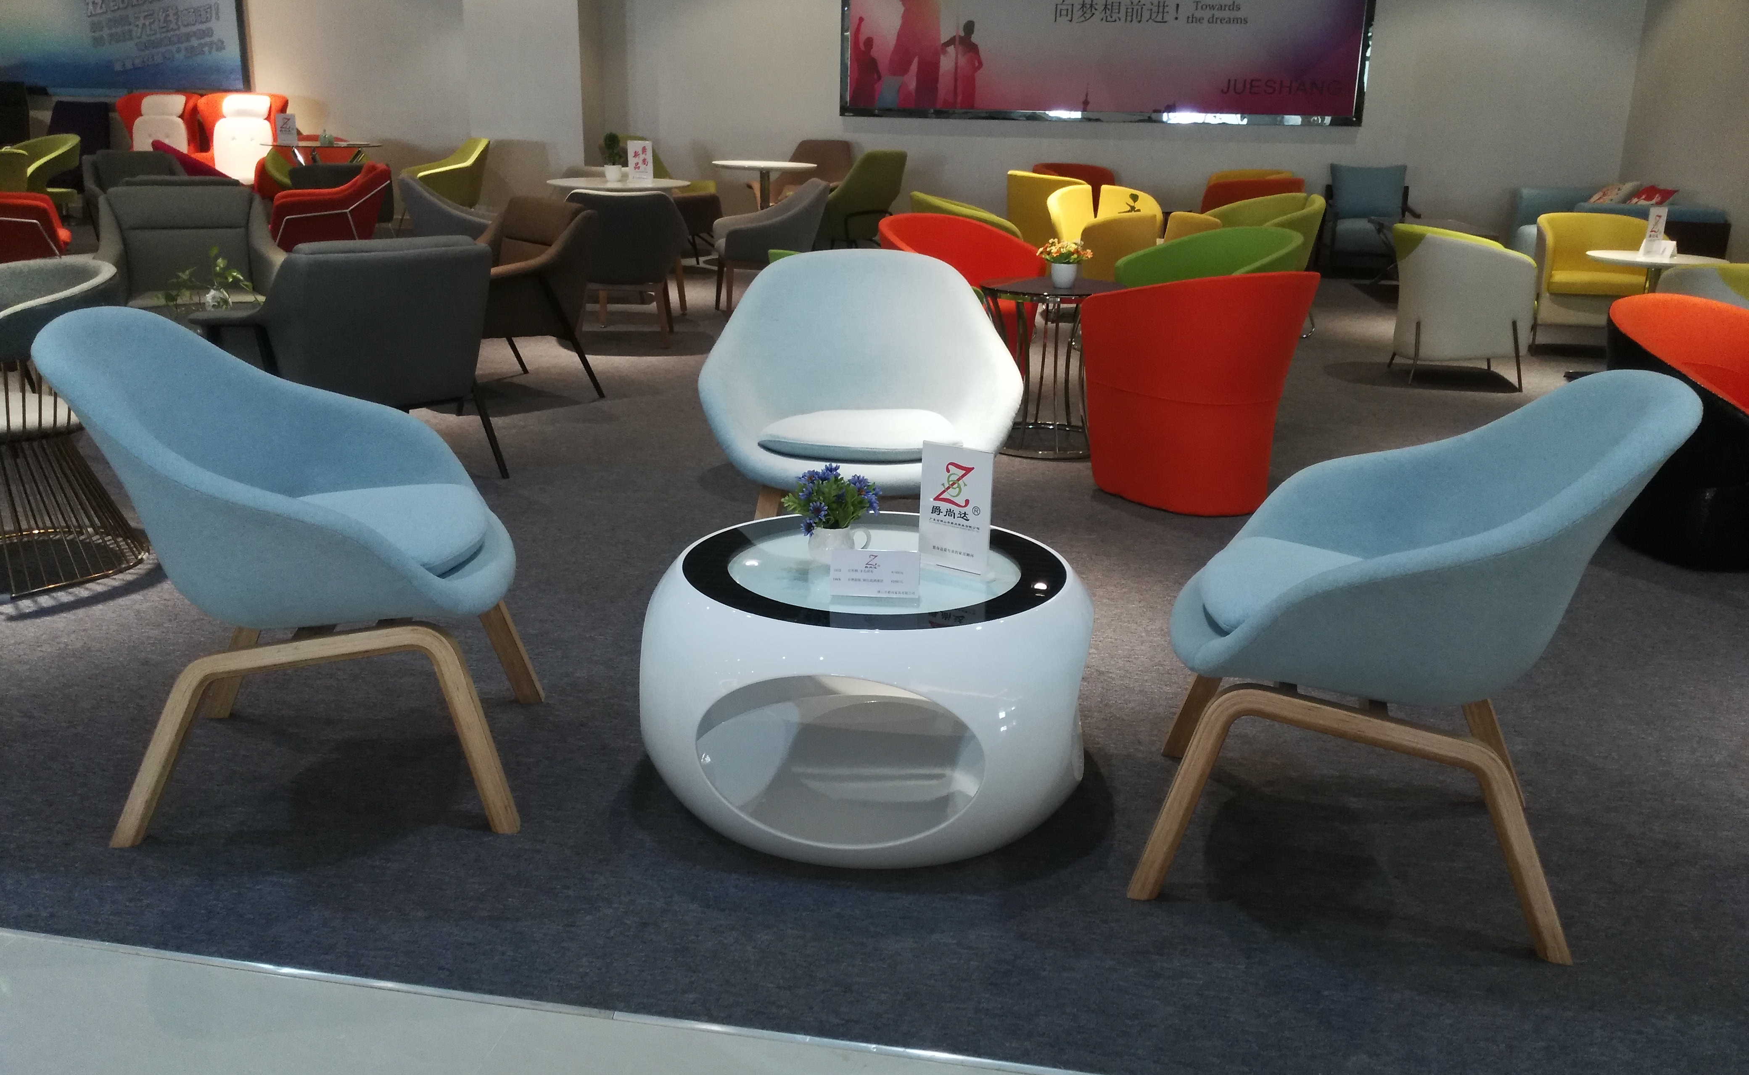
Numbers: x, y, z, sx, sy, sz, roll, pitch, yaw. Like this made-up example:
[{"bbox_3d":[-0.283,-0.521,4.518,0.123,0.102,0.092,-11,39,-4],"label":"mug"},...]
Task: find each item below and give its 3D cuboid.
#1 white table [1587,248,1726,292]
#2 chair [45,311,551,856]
[{"bbox_3d":[3.700,-1.043,6.778,0.616,0.577,0.616,1,16,0],"label":"white table"},{"bbox_3d":[-0.973,0.022,2.374,0.740,0.810,0.755,-1,17,-8],"label":"chair"}]

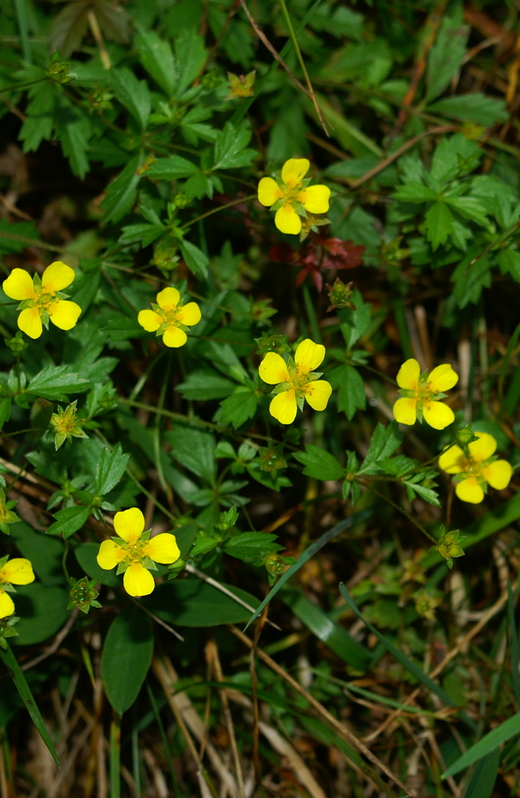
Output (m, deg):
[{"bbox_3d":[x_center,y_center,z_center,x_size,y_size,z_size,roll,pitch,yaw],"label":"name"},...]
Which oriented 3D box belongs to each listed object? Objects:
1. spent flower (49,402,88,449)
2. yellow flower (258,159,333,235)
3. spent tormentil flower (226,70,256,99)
[{"bbox_3d":[-0.024,0.003,0.506,0.005,0.004,0.006,2,69,-5],"label":"spent flower"},{"bbox_3d":[0.005,-0.029,0.568,0.011,0.004,0.011,0,76,0],"label":"yellow flower"},{"bbox_3d":[-0.003,-0.046,0.580,0.004,0.003,0.004,0,76,0],"label":"spent tormentil flower"}]

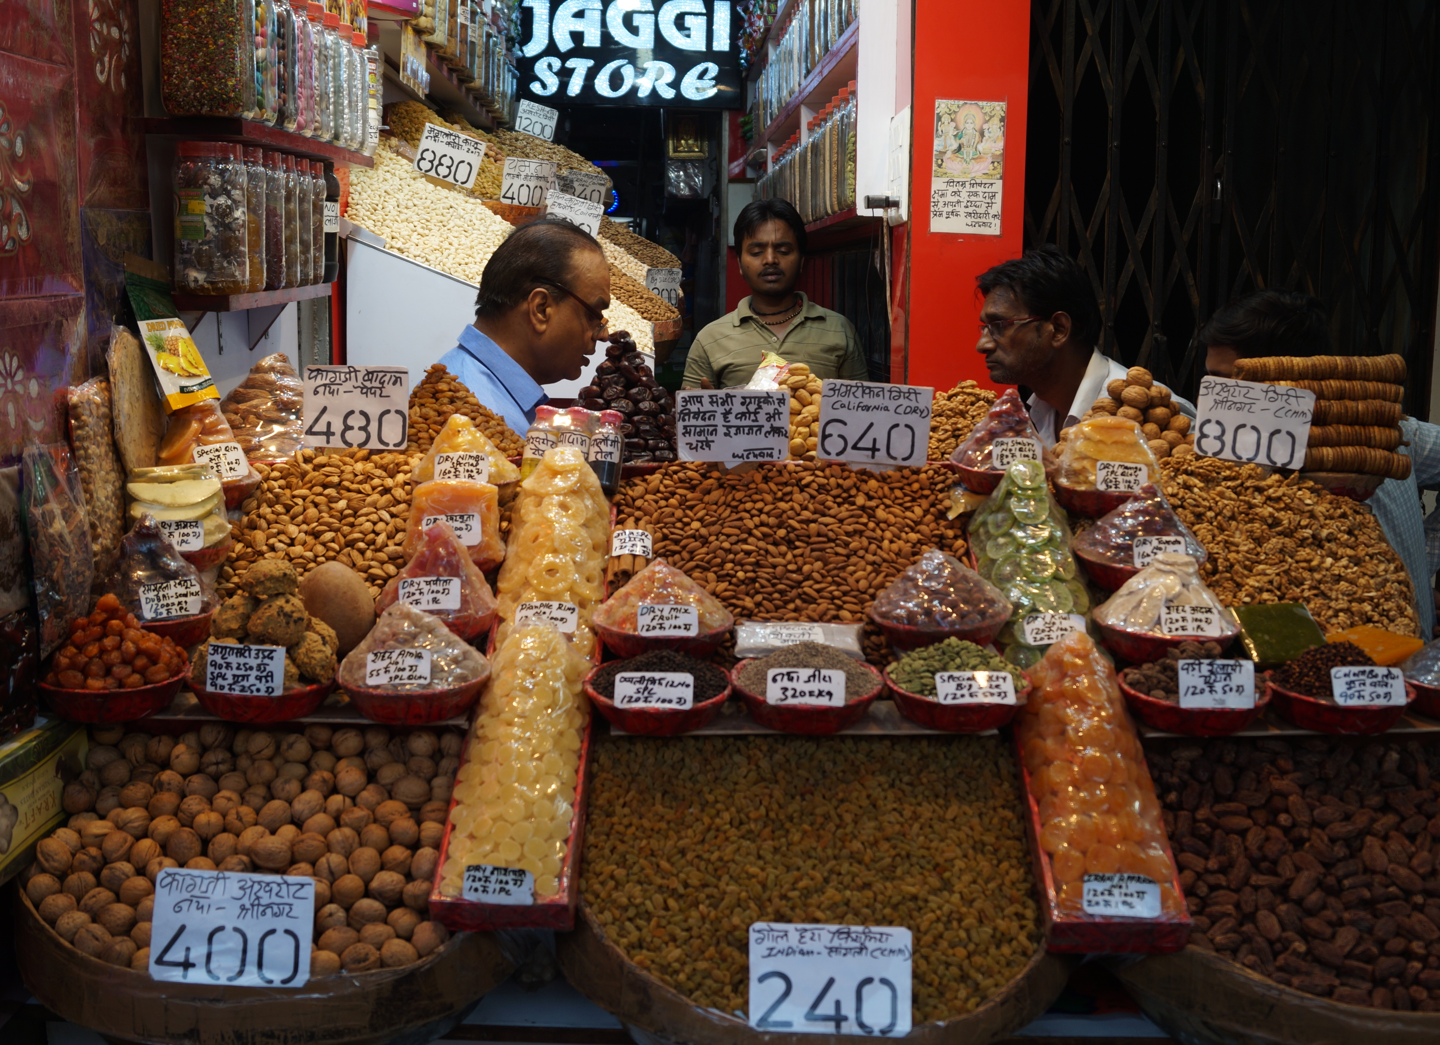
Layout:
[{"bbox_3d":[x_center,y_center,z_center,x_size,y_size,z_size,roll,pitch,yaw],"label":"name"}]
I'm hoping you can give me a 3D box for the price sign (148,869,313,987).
[{"bbox_3d":[-0.465,0.386,1.370,0.147,0.105,0.006,3,-13,-3],"label":"price sign"}]

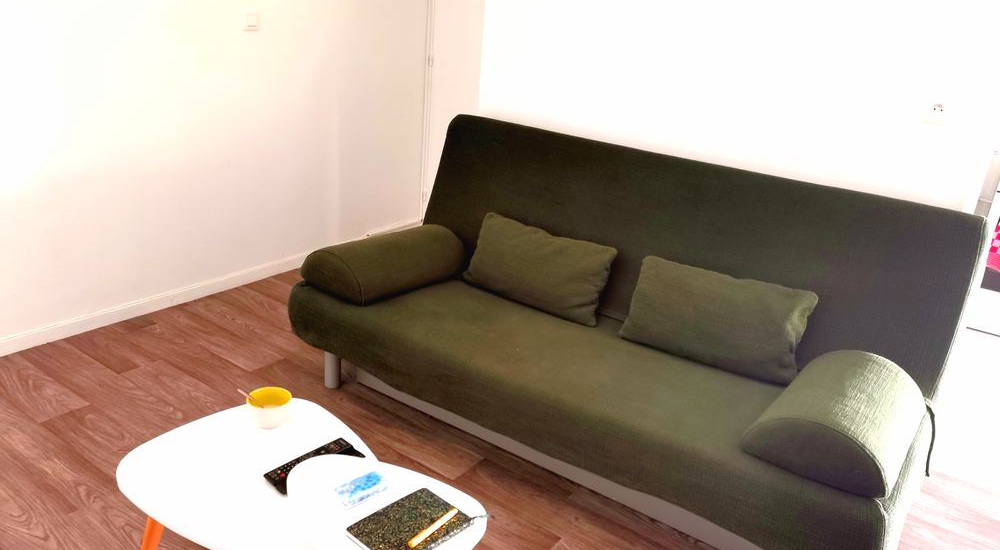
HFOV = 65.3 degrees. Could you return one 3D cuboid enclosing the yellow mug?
[{"bbox_3d":[-0.607,0.354,2.058,0.116,0.070,0.116,4,21,-1],"label":"yellow mug"}]

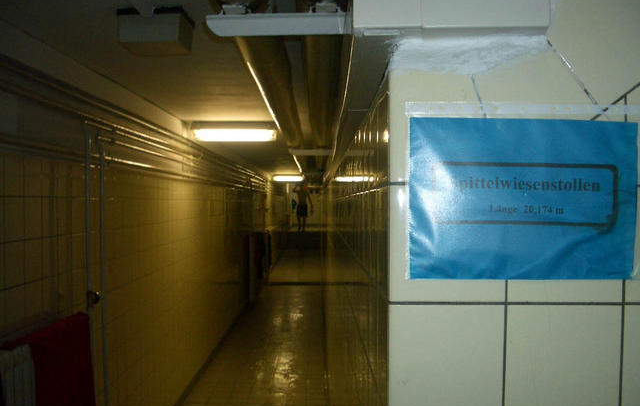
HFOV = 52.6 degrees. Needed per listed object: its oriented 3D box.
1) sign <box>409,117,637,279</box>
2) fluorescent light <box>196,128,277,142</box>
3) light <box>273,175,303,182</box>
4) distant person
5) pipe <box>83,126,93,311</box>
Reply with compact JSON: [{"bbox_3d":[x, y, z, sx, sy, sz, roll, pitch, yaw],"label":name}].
[{"bbox_3d":[0.265,-0.004,0.843,0.295,0.209,0.010,0,0,0],"label":"sign"},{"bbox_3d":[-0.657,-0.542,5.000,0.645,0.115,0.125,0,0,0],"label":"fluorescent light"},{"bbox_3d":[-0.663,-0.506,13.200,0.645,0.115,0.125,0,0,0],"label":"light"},{"bbox_3d":[-0.584,0.150,21.600,0.620,1.720,0.360,0,0,0],"label":"distant person"},{"bbox_3d":[-1.004,0.069,2.800,0.030,0.840,0.030,0,0,0],"label":"pipe"}]

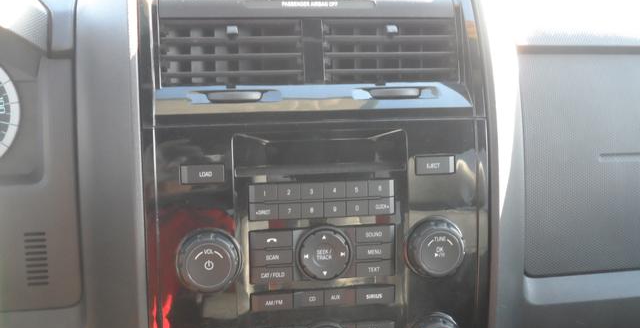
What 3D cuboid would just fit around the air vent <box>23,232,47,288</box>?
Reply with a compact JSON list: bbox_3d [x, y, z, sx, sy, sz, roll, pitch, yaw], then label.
[{"bbox_3d":[-0.231,0.077,0.615,0.021,0.045,0.005,-1,6,-8],"label":"air vent"}]

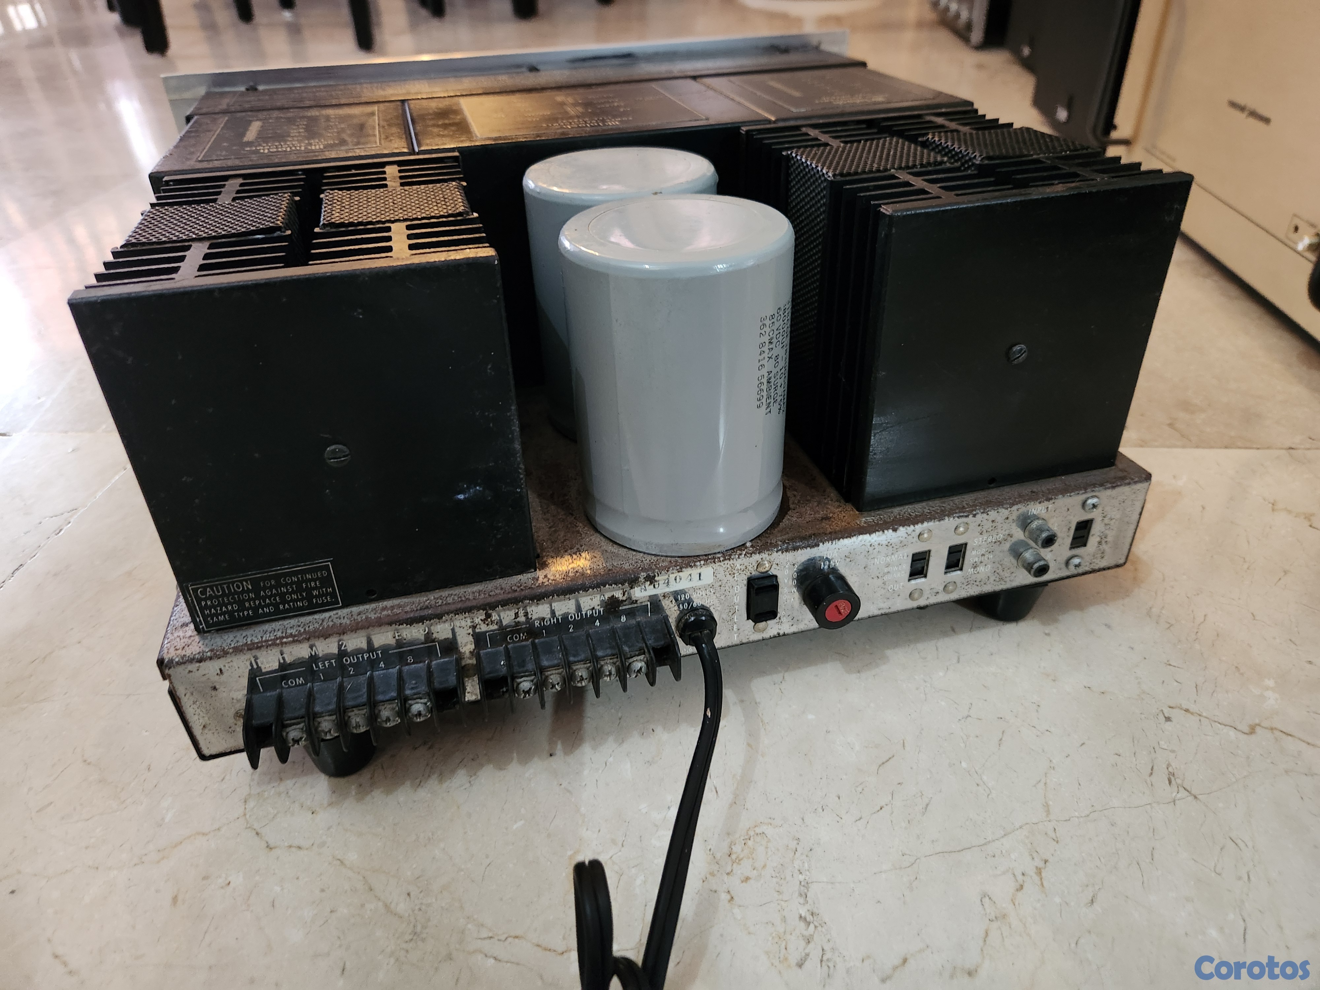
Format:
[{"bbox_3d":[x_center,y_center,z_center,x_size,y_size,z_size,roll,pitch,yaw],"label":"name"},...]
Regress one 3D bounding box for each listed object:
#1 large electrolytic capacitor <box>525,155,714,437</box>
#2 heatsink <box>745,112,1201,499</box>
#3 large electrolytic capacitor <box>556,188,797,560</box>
[{"bbox_3d":[-0.015,-0.086,0.382,0.078,0.108,0.078,-1,33,1],"label":"large electrolytic capacitor"},{"bbox_3d":[0.110,-0.087,0.372,0.111,0.112,0.142,-10,34,-12],"label":"heatsink"},{"bbox_3d":[0.007,-0.044,0.316,0.078,0.108,0.078,-1,33,1],"label":"large electrolytic capacitor"}]

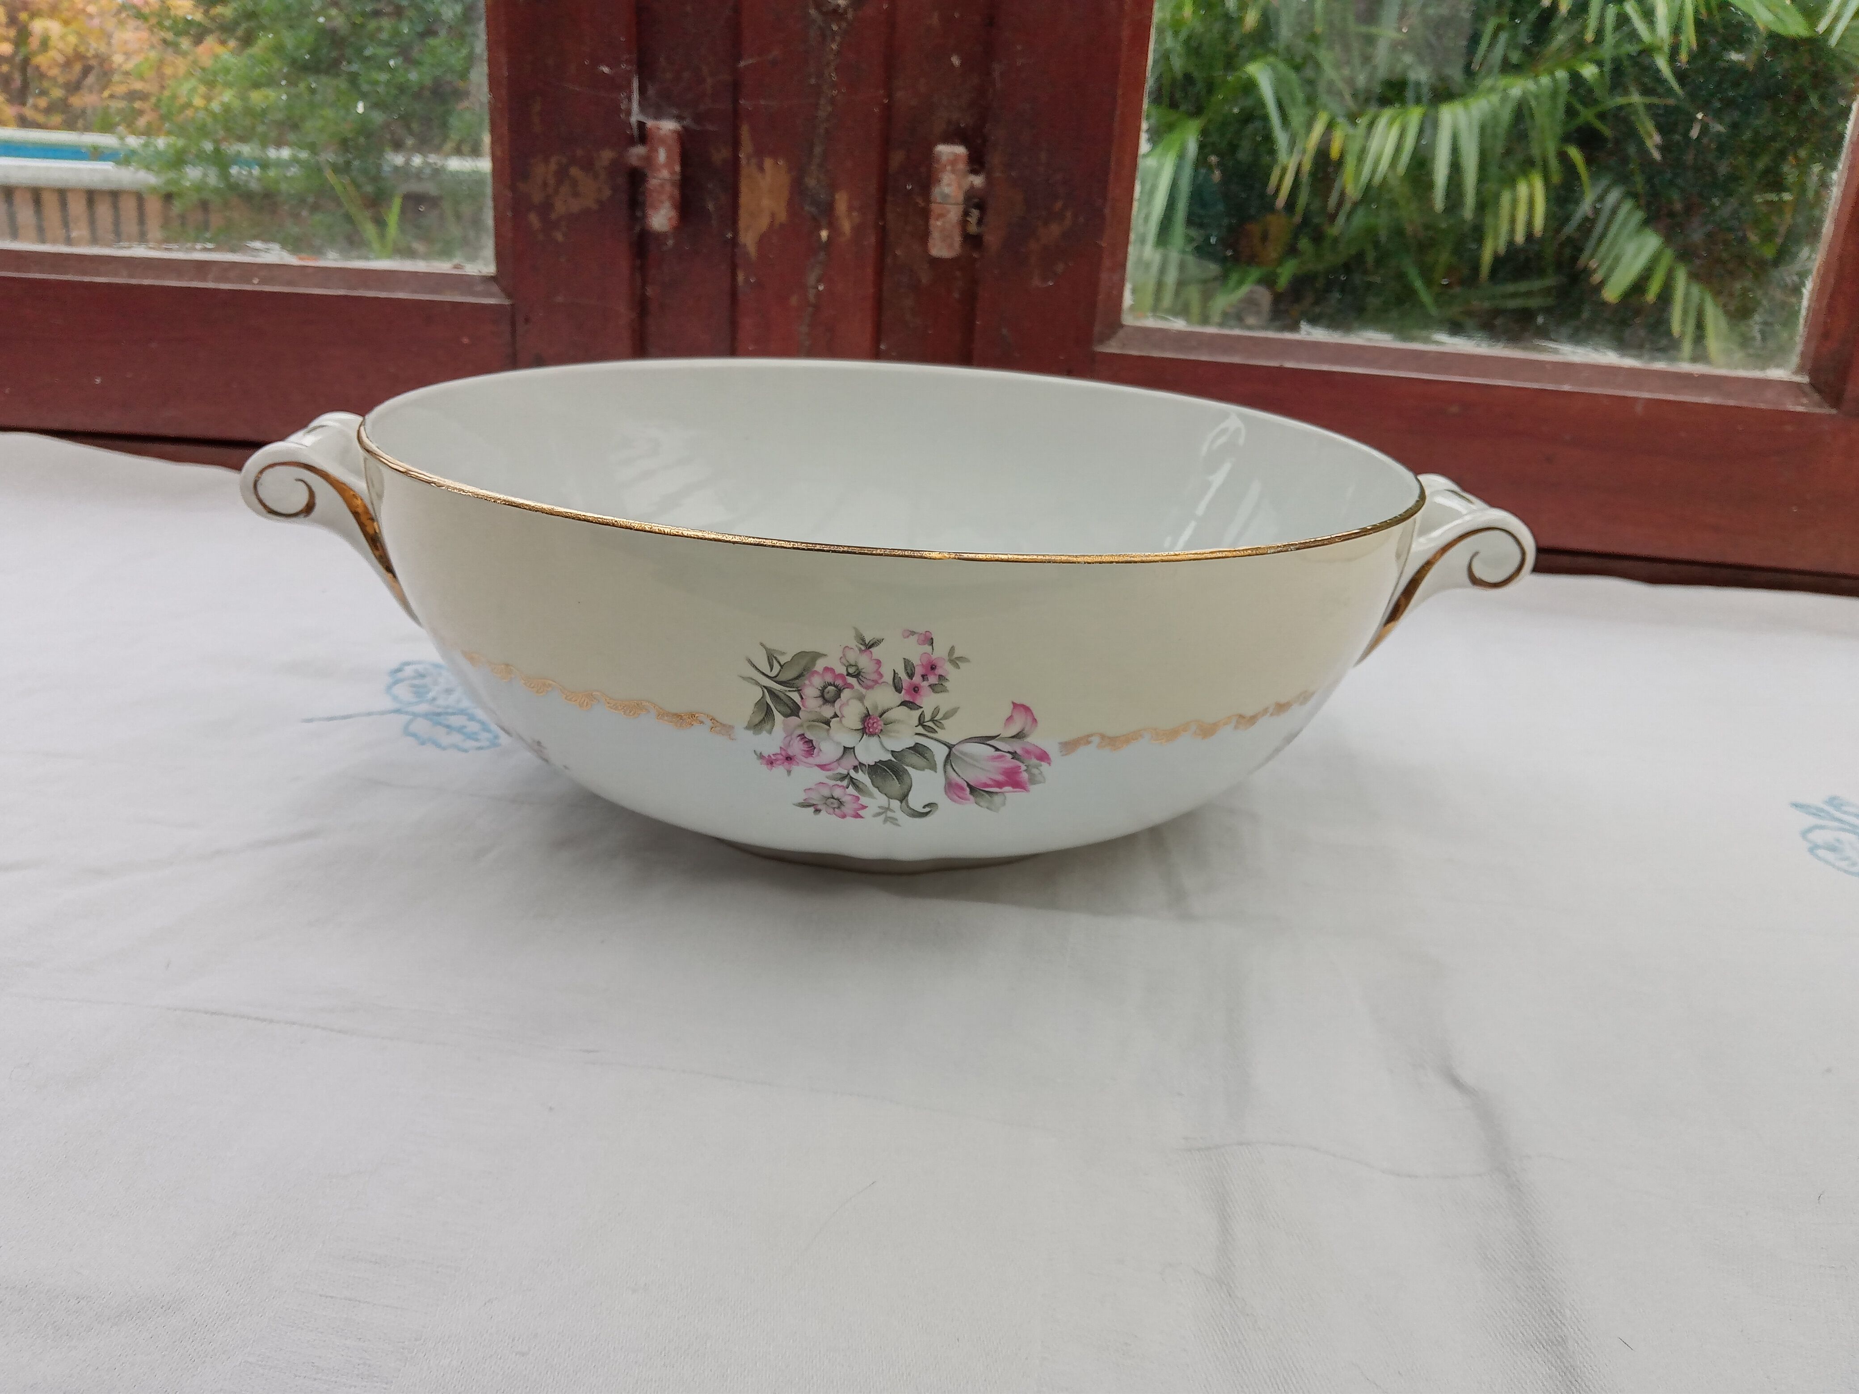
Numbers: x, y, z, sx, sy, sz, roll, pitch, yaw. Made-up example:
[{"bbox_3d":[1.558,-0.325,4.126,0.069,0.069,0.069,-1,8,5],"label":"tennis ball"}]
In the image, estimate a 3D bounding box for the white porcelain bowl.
[{"bbox_3d":[-0.010,-0.023,0.366,0.289,0.085,0.237,3,20,-4],"label":"white porcelain bowl"}]

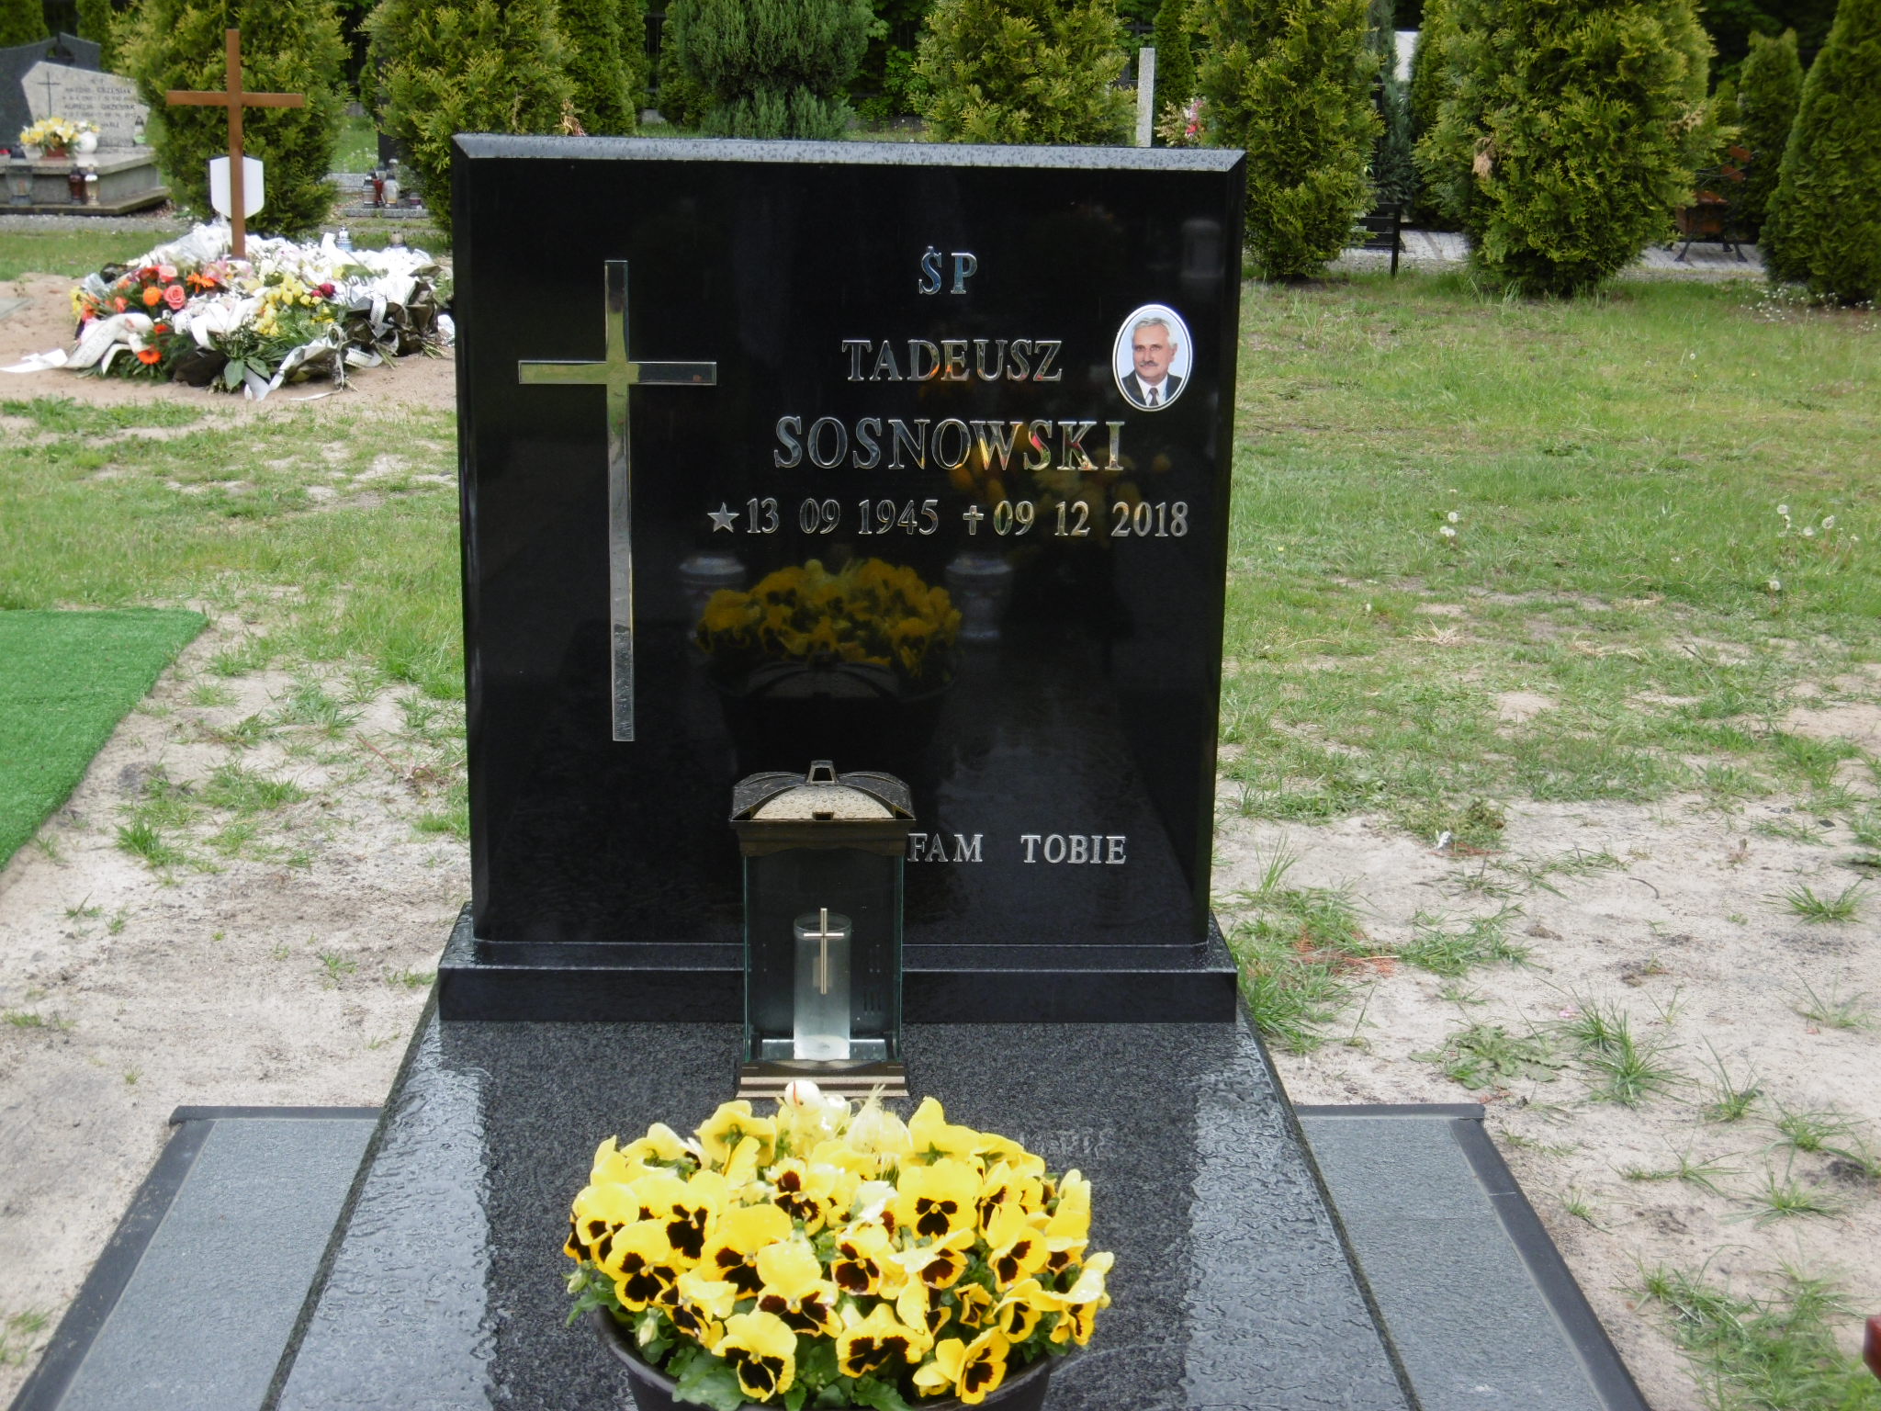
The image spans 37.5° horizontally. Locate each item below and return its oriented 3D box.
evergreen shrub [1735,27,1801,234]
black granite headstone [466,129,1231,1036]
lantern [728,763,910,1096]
[{"bbox_3d":[5.828,-3.991,19.400,0.550,1.470,0.550,1,14,-3],"label":"evergreen shrub"},{"bbox_3d":[-0.099,-0.127,2.850,0.820,0.885,0.209,0,14,-3],"label":"black granite headstone"},{"bbox_3d":[-0.114,0.205,2.704,0.172,0.312,0.167,0,14,-4],"label":"lantern"}]

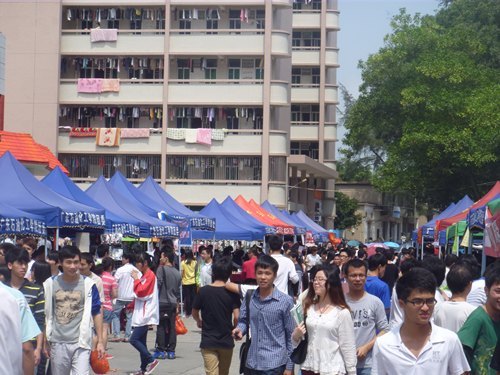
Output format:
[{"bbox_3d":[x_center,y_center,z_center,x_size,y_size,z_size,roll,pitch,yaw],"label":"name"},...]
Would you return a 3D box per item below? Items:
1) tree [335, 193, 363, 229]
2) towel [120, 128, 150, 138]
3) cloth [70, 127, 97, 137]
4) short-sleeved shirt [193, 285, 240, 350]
[{"bbox_3d":[8.364,3.666,148.044,4.300,6.400,4.300,1,-2,9],"label":"tree"},{"bbox_3d":[-7.726,-3.640,107.500,1.920,0.680,0.220,1,-2,9],"label":"towel"},{"bbox_3d":[-11.369,-3.759,108.492,1.953,0.635,0.200,1,-2,7],"label":"cloth"},{"bbox_3d":[-0.347,1.366,16.700,0.500,0.680,0.290,1,-2,6],"label":"short-sleeved shirt"}]

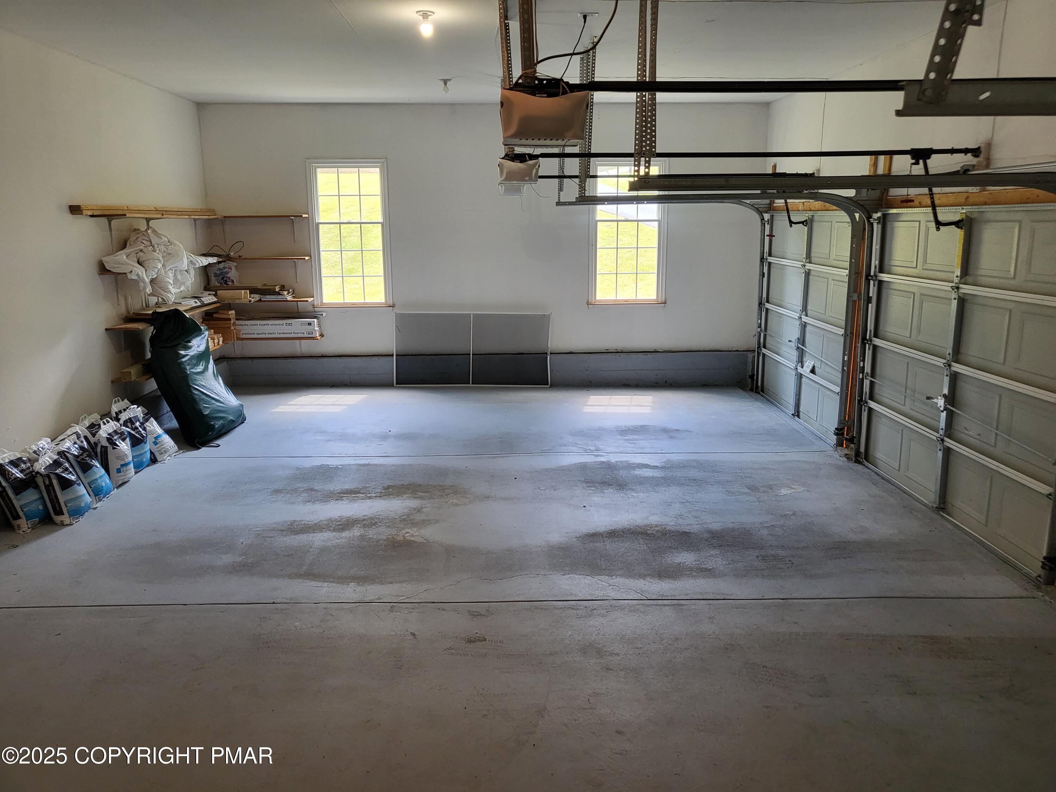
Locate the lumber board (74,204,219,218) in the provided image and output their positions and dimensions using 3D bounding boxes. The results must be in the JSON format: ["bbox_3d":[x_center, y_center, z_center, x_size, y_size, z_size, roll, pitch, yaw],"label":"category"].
[{"bbox_3d":[-3.742,-1.876,8.171,0.283,0.103,3.030,0,12,-1],"label":"lumber board"}]

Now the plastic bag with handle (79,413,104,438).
[{"bbox_3d":[-3.606,0.411,6.535,0.180,0.510,0.400,-6,12,0],"label":"plastic bag with handle"}]

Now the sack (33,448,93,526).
[{"bbox_3d":[-3.321,0.605,5.662,0.170,0.490,0.380,-13,12,2],"label":"sack"}]

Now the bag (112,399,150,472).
[{"bbox_3d":[-3.418,0.338,6.790,0.250,0.530,0.410,-8,12,0],"label":"bag"}]

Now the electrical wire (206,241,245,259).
[{"bbox_3d":[-3.665,-1.754,9.581,0.350,0.210,0.270,0,12,-1],"label":"electrical wire"}]

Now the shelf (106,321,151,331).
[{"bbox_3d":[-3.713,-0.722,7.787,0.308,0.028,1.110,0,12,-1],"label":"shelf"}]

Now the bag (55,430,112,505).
[{"bbox_3d":[-3.350,0.520,6.002,0.170,0.510,0.390,-17,12,2],"label":"bag"}]

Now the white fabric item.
[{"bbox_3d":[-3.617,-1.316,7.983,0.470,0.730,1.880,0,12,-1],"label":"white fabric item"}]

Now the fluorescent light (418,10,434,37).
[{"bbox_3d":[-0.694,-2.523,5.384,0.120,0.145,0.120,0,12,-1],"label":"fluorescent light"}]

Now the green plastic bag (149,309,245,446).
[{"bbox_3d":[-3.208,-0.214,7.770,0.360,1.170,0.920,-16,12,2],"label":"green plastic bag"}]

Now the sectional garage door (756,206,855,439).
[{"bbox_3d":[2.904,-0.833,8.408,0.060,2.134,2.436,0,12,-1],"label":"sectional garage door"}]

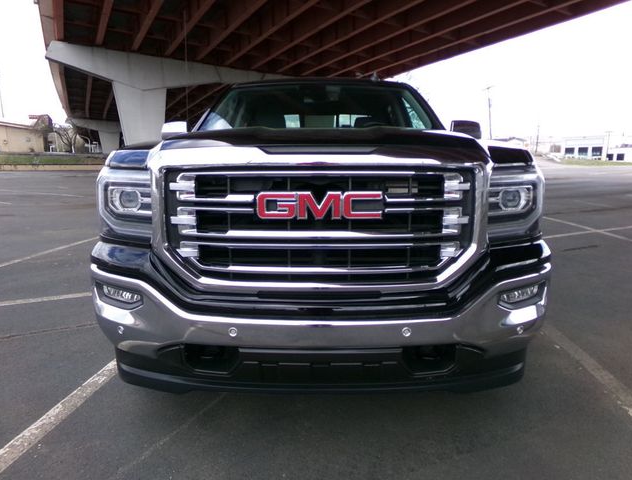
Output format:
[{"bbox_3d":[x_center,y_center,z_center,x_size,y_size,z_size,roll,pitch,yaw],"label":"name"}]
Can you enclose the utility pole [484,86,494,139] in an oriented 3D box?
[{"bbox_3d":[27.451,-19.799,70.000,1.400,9.600,0.400,0,11,0],"label":"utility pole"}]

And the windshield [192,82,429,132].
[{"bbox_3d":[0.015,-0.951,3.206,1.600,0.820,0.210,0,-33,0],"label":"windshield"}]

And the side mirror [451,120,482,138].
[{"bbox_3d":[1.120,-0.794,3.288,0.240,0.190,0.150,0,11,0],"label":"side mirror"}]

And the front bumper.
[{"bbox_3d":[0.020,0.293,1.842,1.980,0.570,0.420,0,11,0],"label":"front bumper"}]

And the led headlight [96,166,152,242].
[{"bbox_3d":[-0.785,-0.145,1.822,0.320,0.300,0.230,3,12,14],"label":"led headlight"}]

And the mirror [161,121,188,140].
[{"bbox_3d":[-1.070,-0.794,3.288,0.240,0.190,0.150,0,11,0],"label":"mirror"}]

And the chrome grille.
[{"bbox_3d":[0.018,-0.058,1.671,1.170,0.440,0.140,0,11,0],"label":"chrome grille"}]

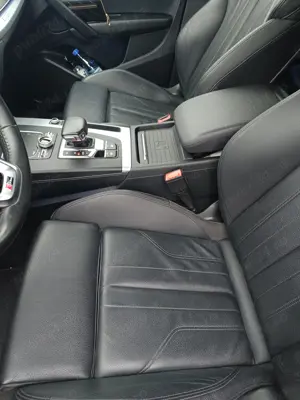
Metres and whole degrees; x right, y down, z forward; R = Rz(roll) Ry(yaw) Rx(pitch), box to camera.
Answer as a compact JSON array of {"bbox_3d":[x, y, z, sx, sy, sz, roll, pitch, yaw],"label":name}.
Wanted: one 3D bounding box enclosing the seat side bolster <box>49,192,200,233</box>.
[{"bbox_3d":[-0.043,0.043,0.740,0.409,0.098,0.093,6,46,-12],"label":"seat side bolster"}]

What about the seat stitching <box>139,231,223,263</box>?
[{"bbox_3d":[0.079,0.123,0.720,0.224,0.014,0.081,6,46,-12],"label":"seat stitching"}]

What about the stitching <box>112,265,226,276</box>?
[{"bbox_3d":[0.049,0.169,0.665,0.297,0.007,0.007,6,46,-12],"label":"stitching"}]

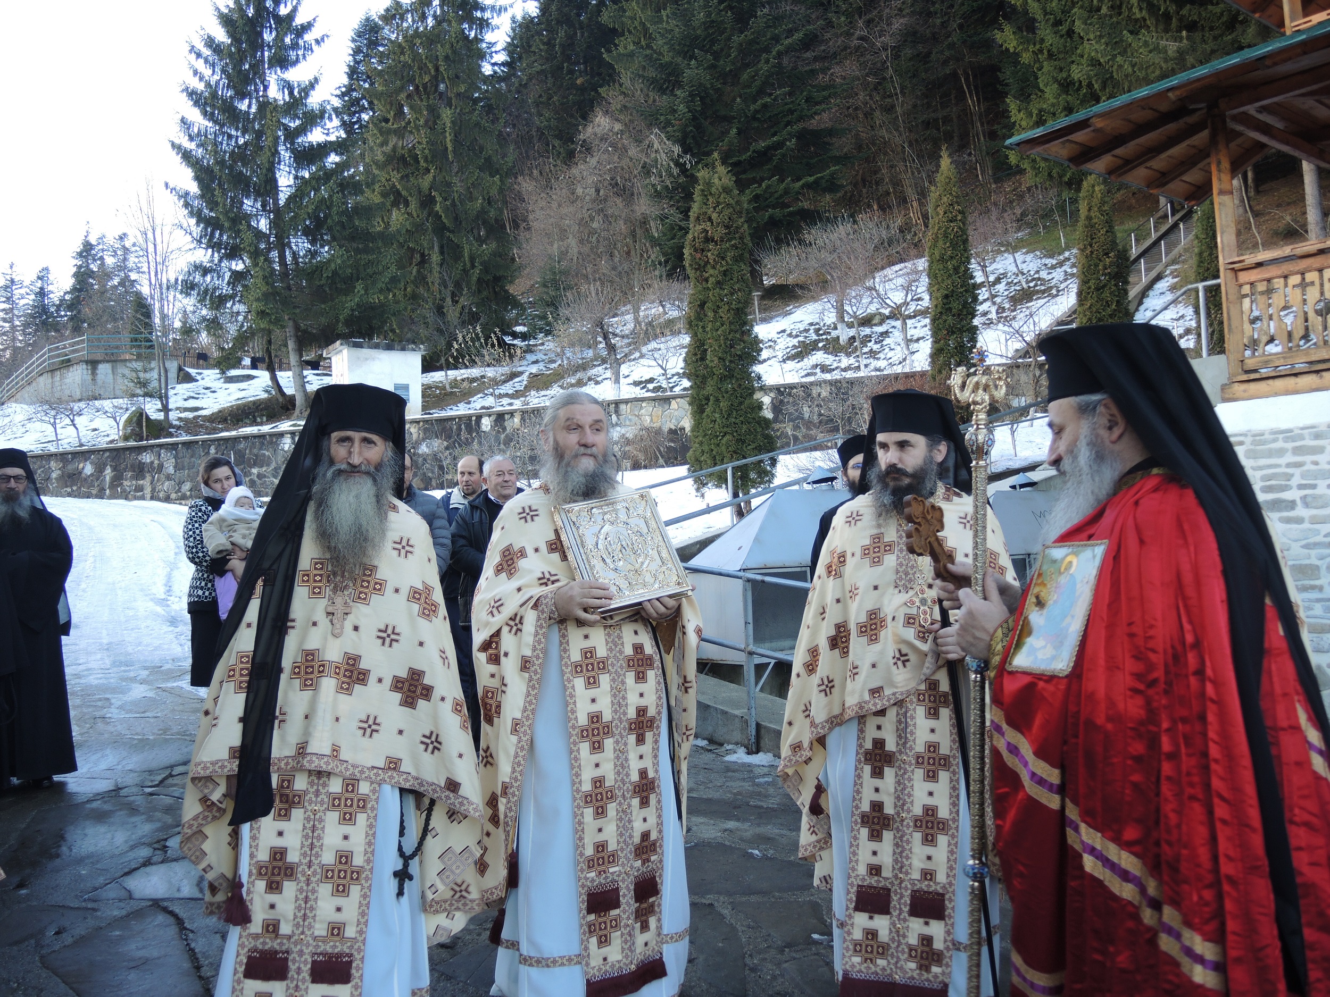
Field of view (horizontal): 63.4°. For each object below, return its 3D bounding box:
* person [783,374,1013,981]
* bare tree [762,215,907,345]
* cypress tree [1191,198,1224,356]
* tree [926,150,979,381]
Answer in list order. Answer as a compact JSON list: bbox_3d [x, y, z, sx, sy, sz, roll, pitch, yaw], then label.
[{"bbox_3d":[0.670,0.570,3.080,0.680,1.800,0.520,-4,-4,22],"label":"person"},{"bbox_3d":[4.421,-5.665,28.000,3.800,3.400,3.700,-2,-4,0],"label":"bare tree"},{"bbox_3d":[12.737,-5.058,25.000,0.950,4.600,0.950,-2,-4,0],"label":"cypress tree"},{"bbox_3d":[5.341,-3.969,20.000,1.000,5.000,1.000,-2,-4,0],"label":"tree"}]

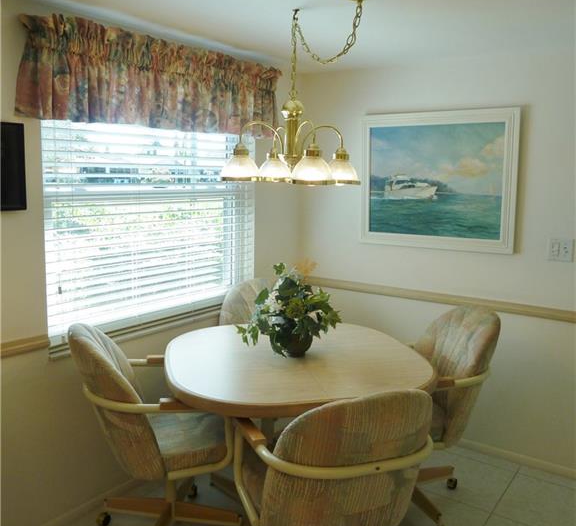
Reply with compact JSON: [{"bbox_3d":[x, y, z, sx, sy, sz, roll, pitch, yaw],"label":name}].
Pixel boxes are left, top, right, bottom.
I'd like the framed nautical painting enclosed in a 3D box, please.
[{"bbox_3d":[0.794,-0.443,3.009,0.863,0.726,0.040,7,11,35],"label":"framed nautical painting"}]

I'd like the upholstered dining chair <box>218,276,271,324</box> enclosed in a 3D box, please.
[{"bbox_3d":[-0.079,0.592,2.947,0.590,0.920,0.630,-1,9,-11],"label":"upholstered dining chair"}]

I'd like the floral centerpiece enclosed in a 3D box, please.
[{"bbox_3d":[0.014,0.197,2.344,0.410,0.370,0.370,0,9,0],"label":"floral centerpiece"}]

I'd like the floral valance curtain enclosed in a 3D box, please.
[{"bbox_3d":[-0.517,-0.809,2.596,0.176,0.371,1.402,7,11,35],"label":"floral valance curtain"}]

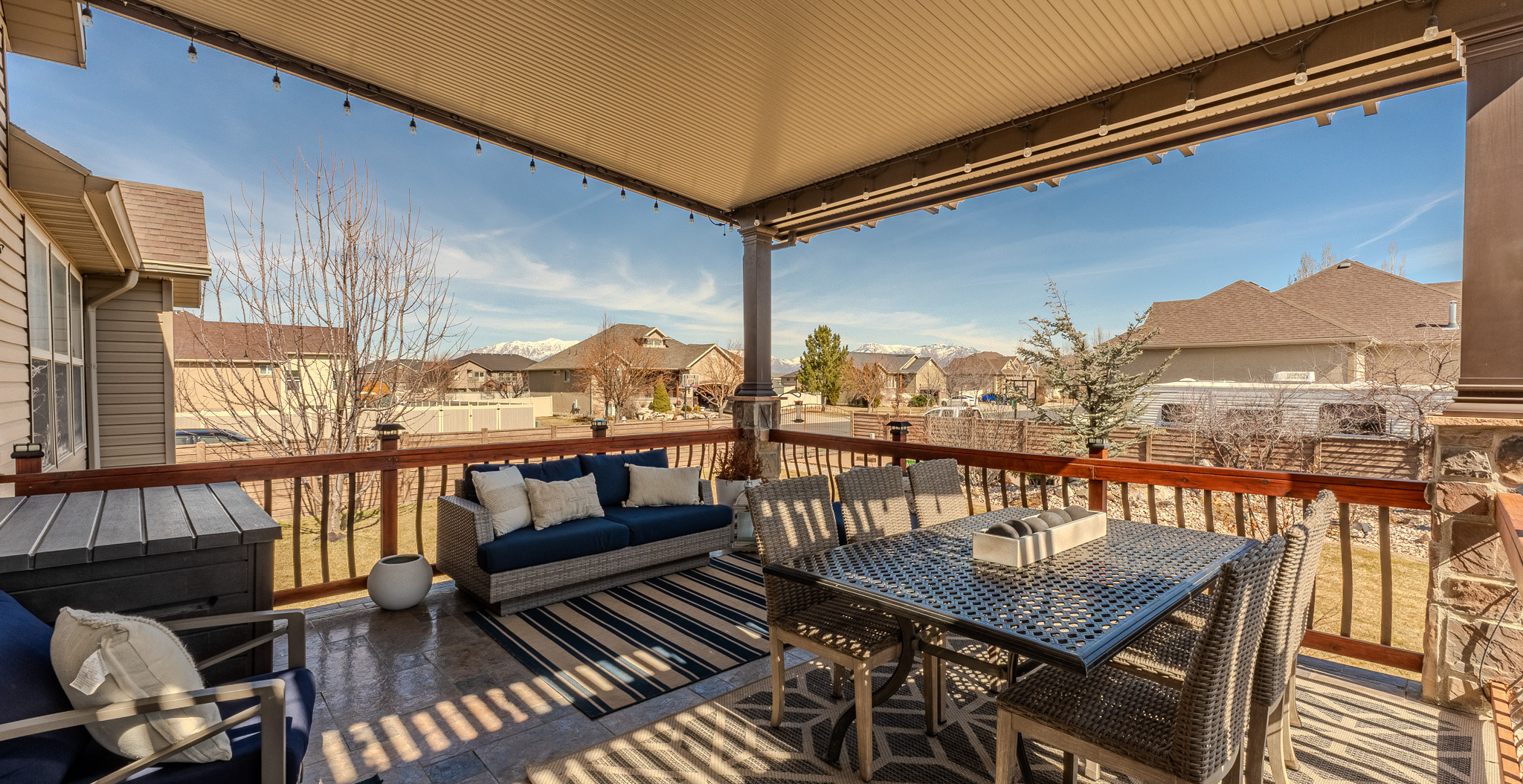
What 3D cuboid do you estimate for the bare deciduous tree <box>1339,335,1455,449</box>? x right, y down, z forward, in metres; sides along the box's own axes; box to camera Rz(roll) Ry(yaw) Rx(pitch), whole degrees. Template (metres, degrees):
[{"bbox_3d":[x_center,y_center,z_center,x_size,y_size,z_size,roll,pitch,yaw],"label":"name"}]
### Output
[{"bbox_3d":[13.045,0.544,12.800,2.300,3.400,2.300,-1,2,-44],"label":"bare deciduous tree"}]

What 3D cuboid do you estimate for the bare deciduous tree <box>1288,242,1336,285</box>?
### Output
[{"bbox_3d":[39.026,-4.245,45.000,3.600,12.500,3.600,1,1,41],"label":"bare deciduous tree"}]

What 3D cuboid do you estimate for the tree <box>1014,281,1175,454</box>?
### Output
[{"bbox_3d":[8.153,-0.078,15.500,3.700,5.250,3.700,1,1,28],"label":"tree"}]

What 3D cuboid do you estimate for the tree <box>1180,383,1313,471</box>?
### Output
[{"bbox_3d":[11.462,0.954,15.000,2.600,2.400,2.600,1,1,37],"label":"tree"}]

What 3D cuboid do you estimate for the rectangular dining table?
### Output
[{"bbox_3d":[1.112,1.015,2.600,1.880,0.730,1.140,-1,1,-42],"label":"rectangular dining table"}]

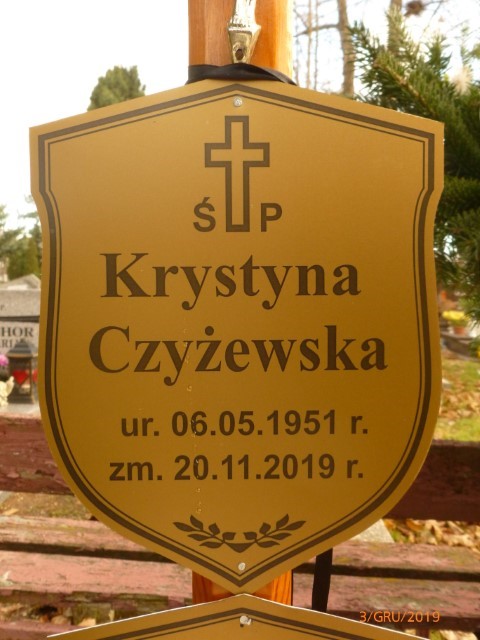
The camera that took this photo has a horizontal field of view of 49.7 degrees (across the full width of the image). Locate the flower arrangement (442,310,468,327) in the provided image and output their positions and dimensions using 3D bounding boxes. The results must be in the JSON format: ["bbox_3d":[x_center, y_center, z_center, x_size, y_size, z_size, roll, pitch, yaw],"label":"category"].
[{"bbox_3d":[2.410,-0.010,5.800,0.300,0.200,0.280,0,2,0],"label":"flower arrangement"}]

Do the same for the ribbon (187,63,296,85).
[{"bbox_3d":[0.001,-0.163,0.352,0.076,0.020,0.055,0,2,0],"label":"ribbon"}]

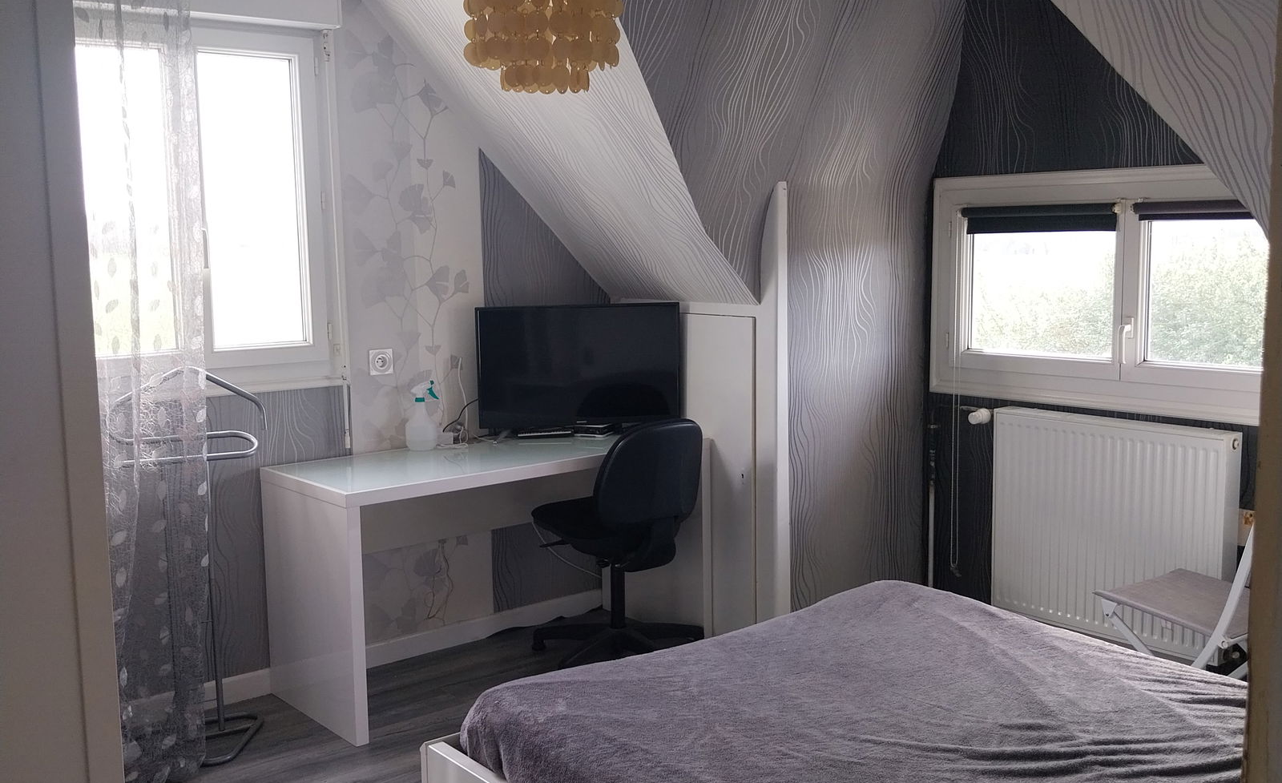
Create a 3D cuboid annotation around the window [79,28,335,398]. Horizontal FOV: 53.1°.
[{"bbox_3d":[-1.333,-0.537,3.809,0.970,1.130,0.090,-7,9,-39],"label":"window"}]

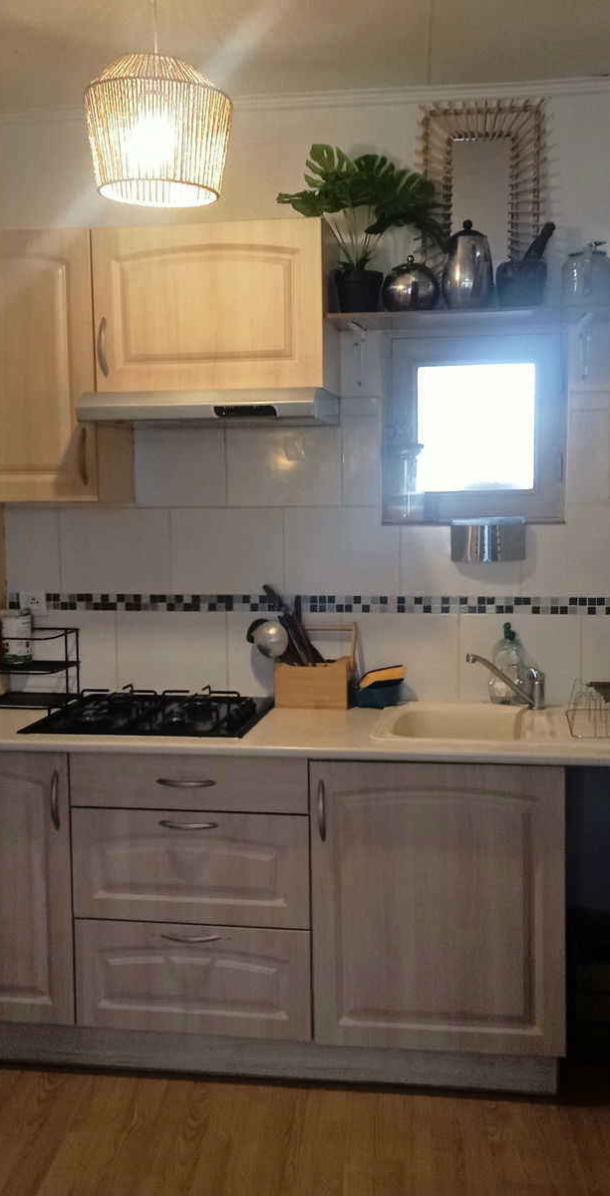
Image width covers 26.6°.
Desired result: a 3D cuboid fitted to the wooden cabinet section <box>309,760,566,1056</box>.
[{"bbox_3d":[0.357,0.706,3.317,0.600,0.691,0.580,0,5,10],"label":"wooden cabinet section"}]

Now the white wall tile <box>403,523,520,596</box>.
[{"bbox_3d":[0.435,-0.104,3.584,0.330,0.197,0.010,0,6,10],"label":"white wall tile"}]

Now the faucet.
[{"bbox_3d":[0.532,0.219,3.409,0.226,0.151,0.050,-1,5,-8],"label":"faucet"}]

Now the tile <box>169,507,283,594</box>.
[{"bbox_3d":[-0.222,-0.134,3.692,0.330,0.249,0.010,0,6,10],"label":"tile"}]

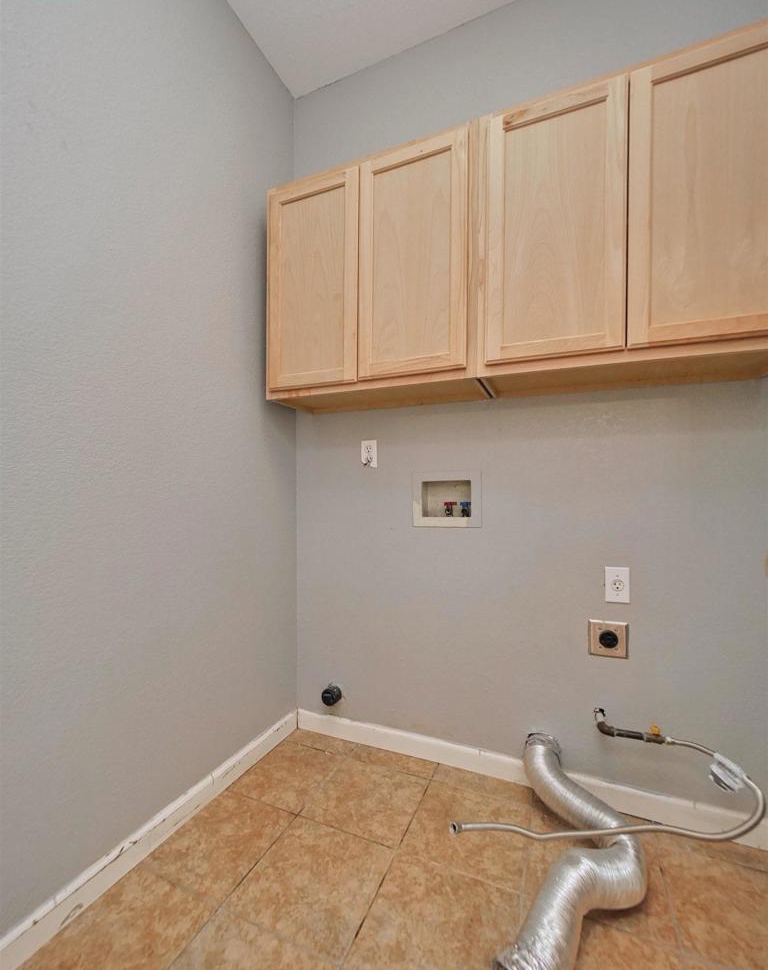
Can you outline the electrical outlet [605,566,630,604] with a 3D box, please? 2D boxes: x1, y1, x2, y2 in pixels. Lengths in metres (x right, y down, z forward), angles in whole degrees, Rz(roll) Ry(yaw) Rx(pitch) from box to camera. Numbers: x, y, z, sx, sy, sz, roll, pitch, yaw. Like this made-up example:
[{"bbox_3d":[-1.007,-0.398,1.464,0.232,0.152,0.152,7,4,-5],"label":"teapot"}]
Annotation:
[{"bbox_3d":[0.749,0.321,1.325,0.070,0.114,0.012,-1,-1,23],"label":"electrical outlet"}]

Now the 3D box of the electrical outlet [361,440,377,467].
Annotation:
[{"bbox_3d":[-0.060,-0.124,1.674,0.070,0.114,0.012,-1,-1,23],"label":"electrical outlet"}]

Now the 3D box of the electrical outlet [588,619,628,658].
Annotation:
[{"bbox_3d":[0.723,0.497,1.332,0.115,0.114,0.014,-1,-1,23],"label":"electrical outlet"}]

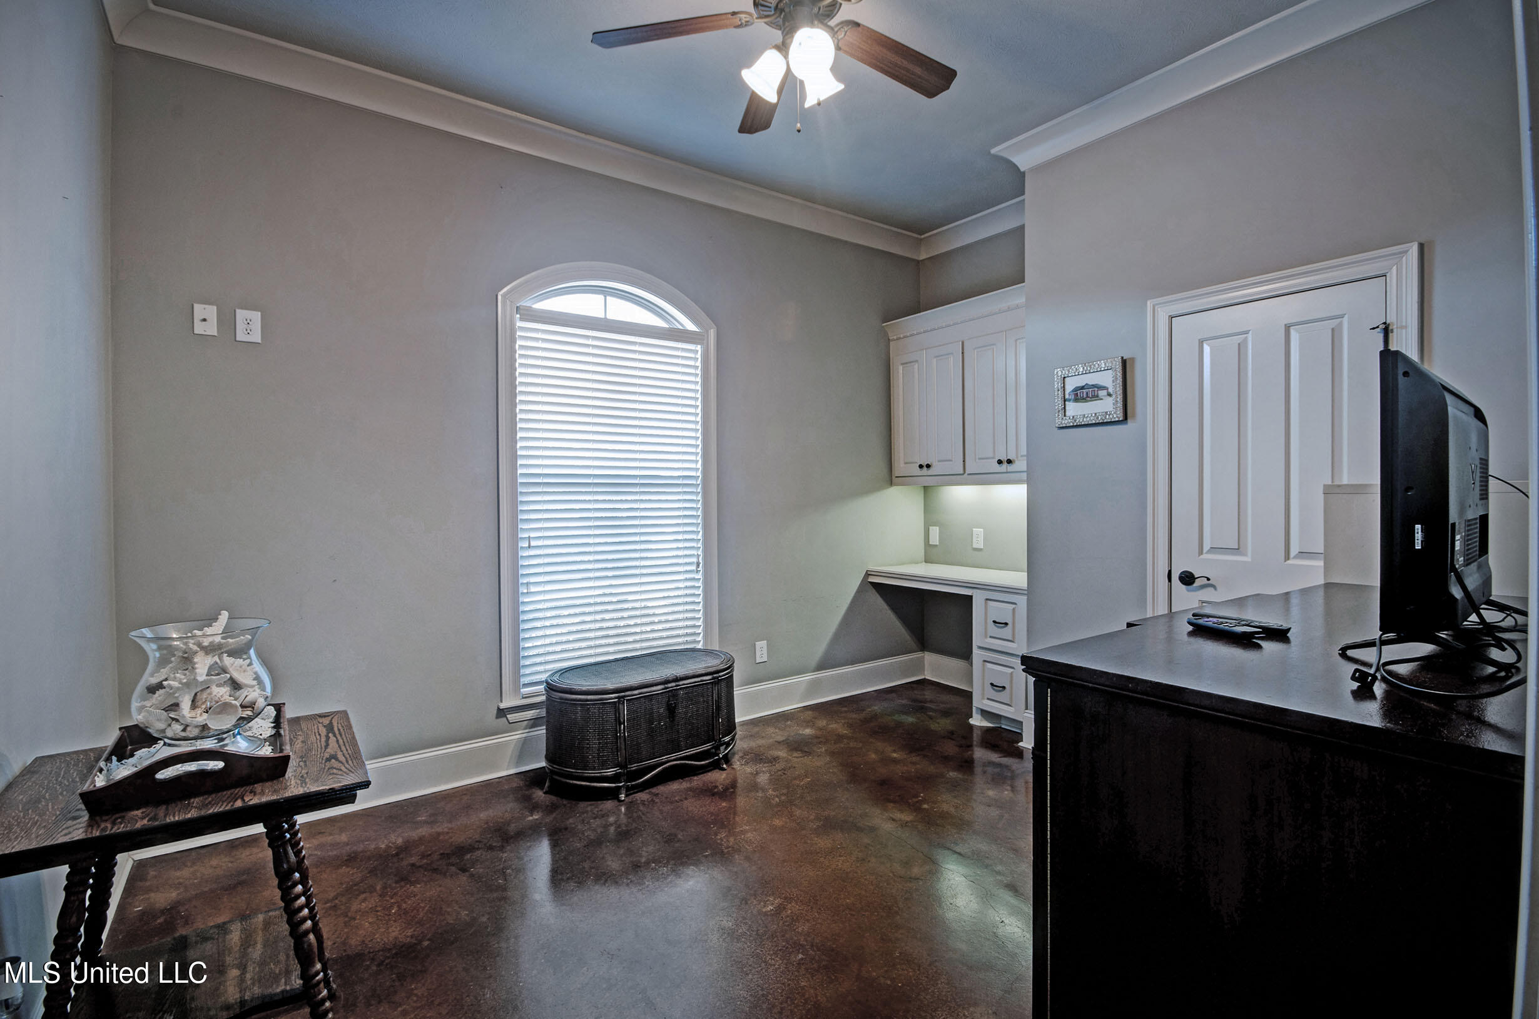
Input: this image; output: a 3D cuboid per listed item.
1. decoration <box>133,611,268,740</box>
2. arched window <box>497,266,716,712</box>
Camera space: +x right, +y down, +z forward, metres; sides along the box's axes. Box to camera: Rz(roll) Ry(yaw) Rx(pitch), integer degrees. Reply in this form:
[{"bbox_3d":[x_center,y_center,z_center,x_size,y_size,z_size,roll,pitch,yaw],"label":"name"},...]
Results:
[{"bbox_3d":[-1.199,0.359,1.360,0.205,0.250,0.205,-1,1,-33],"label":"decoration"},{"bbox_3d":[-0.757,-0.152,3.173,1.100,2.050,0.130,-1,1,-33],"label":"arched window"}]

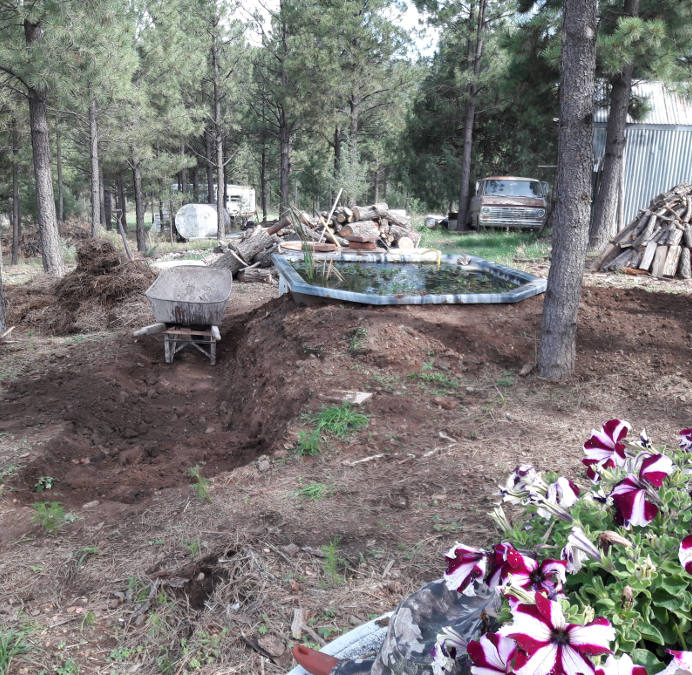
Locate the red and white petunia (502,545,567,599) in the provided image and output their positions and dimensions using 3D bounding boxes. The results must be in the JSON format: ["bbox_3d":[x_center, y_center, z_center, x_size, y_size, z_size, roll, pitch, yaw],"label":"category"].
[{"bbox_3d":[0.157,0.197,0.610,0.056,0.048,0.040,3,-18,9],"label":"red and white petunia"}]

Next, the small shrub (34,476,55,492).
[{"bbox_3d":[-1.530,0.745,3.689,0.090,0.070,0.090,1,12,0],"label":"small shrub"}]

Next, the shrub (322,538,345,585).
[{"bbox_3d":[-0.047,0.870,2.819,0.080,0.165,0.080,1,12,0],"label":"shrub"}]

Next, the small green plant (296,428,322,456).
[{"bbox_3d":[-0.207,0.594,4.141,0.135,0.140,0.135,1,12,0],"label":"small green plant"}]

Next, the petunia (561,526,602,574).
[{"bbox_3d":[0.205,0.185,0.632,0.038,0.042,0.038,2,11,-19],"label":"petunia"}]

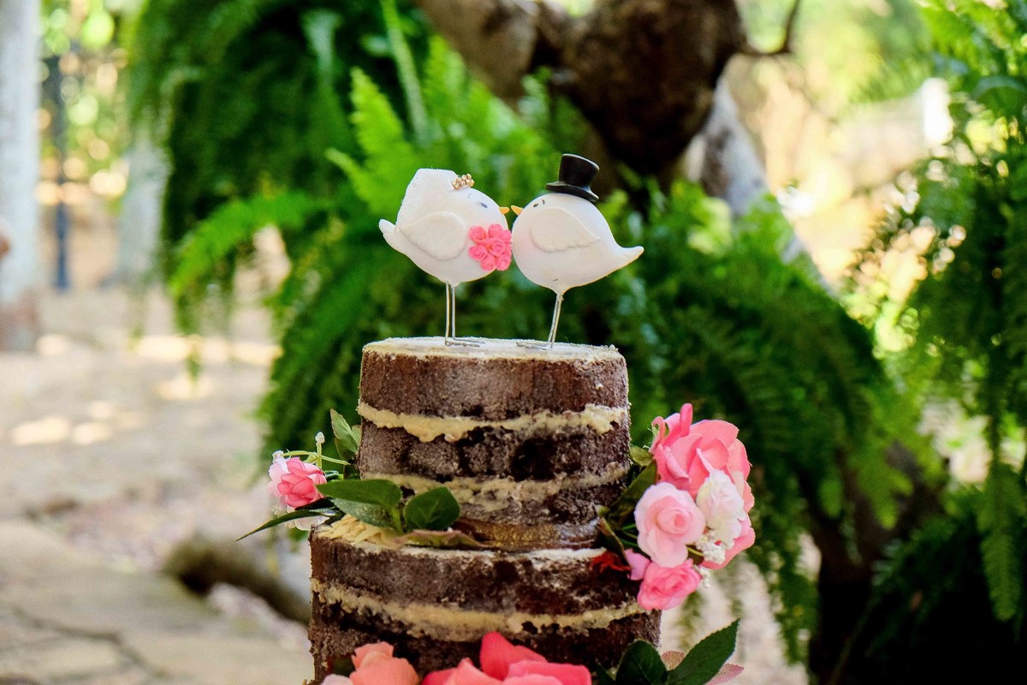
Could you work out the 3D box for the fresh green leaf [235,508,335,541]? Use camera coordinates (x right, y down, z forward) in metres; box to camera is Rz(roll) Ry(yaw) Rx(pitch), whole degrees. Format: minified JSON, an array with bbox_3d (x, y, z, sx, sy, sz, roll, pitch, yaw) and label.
[{"bbox_3d":[-0.132,0.103,1.365,0.059,0.014,0.027,-16,4,1],"label":"fresh green leaf"}]

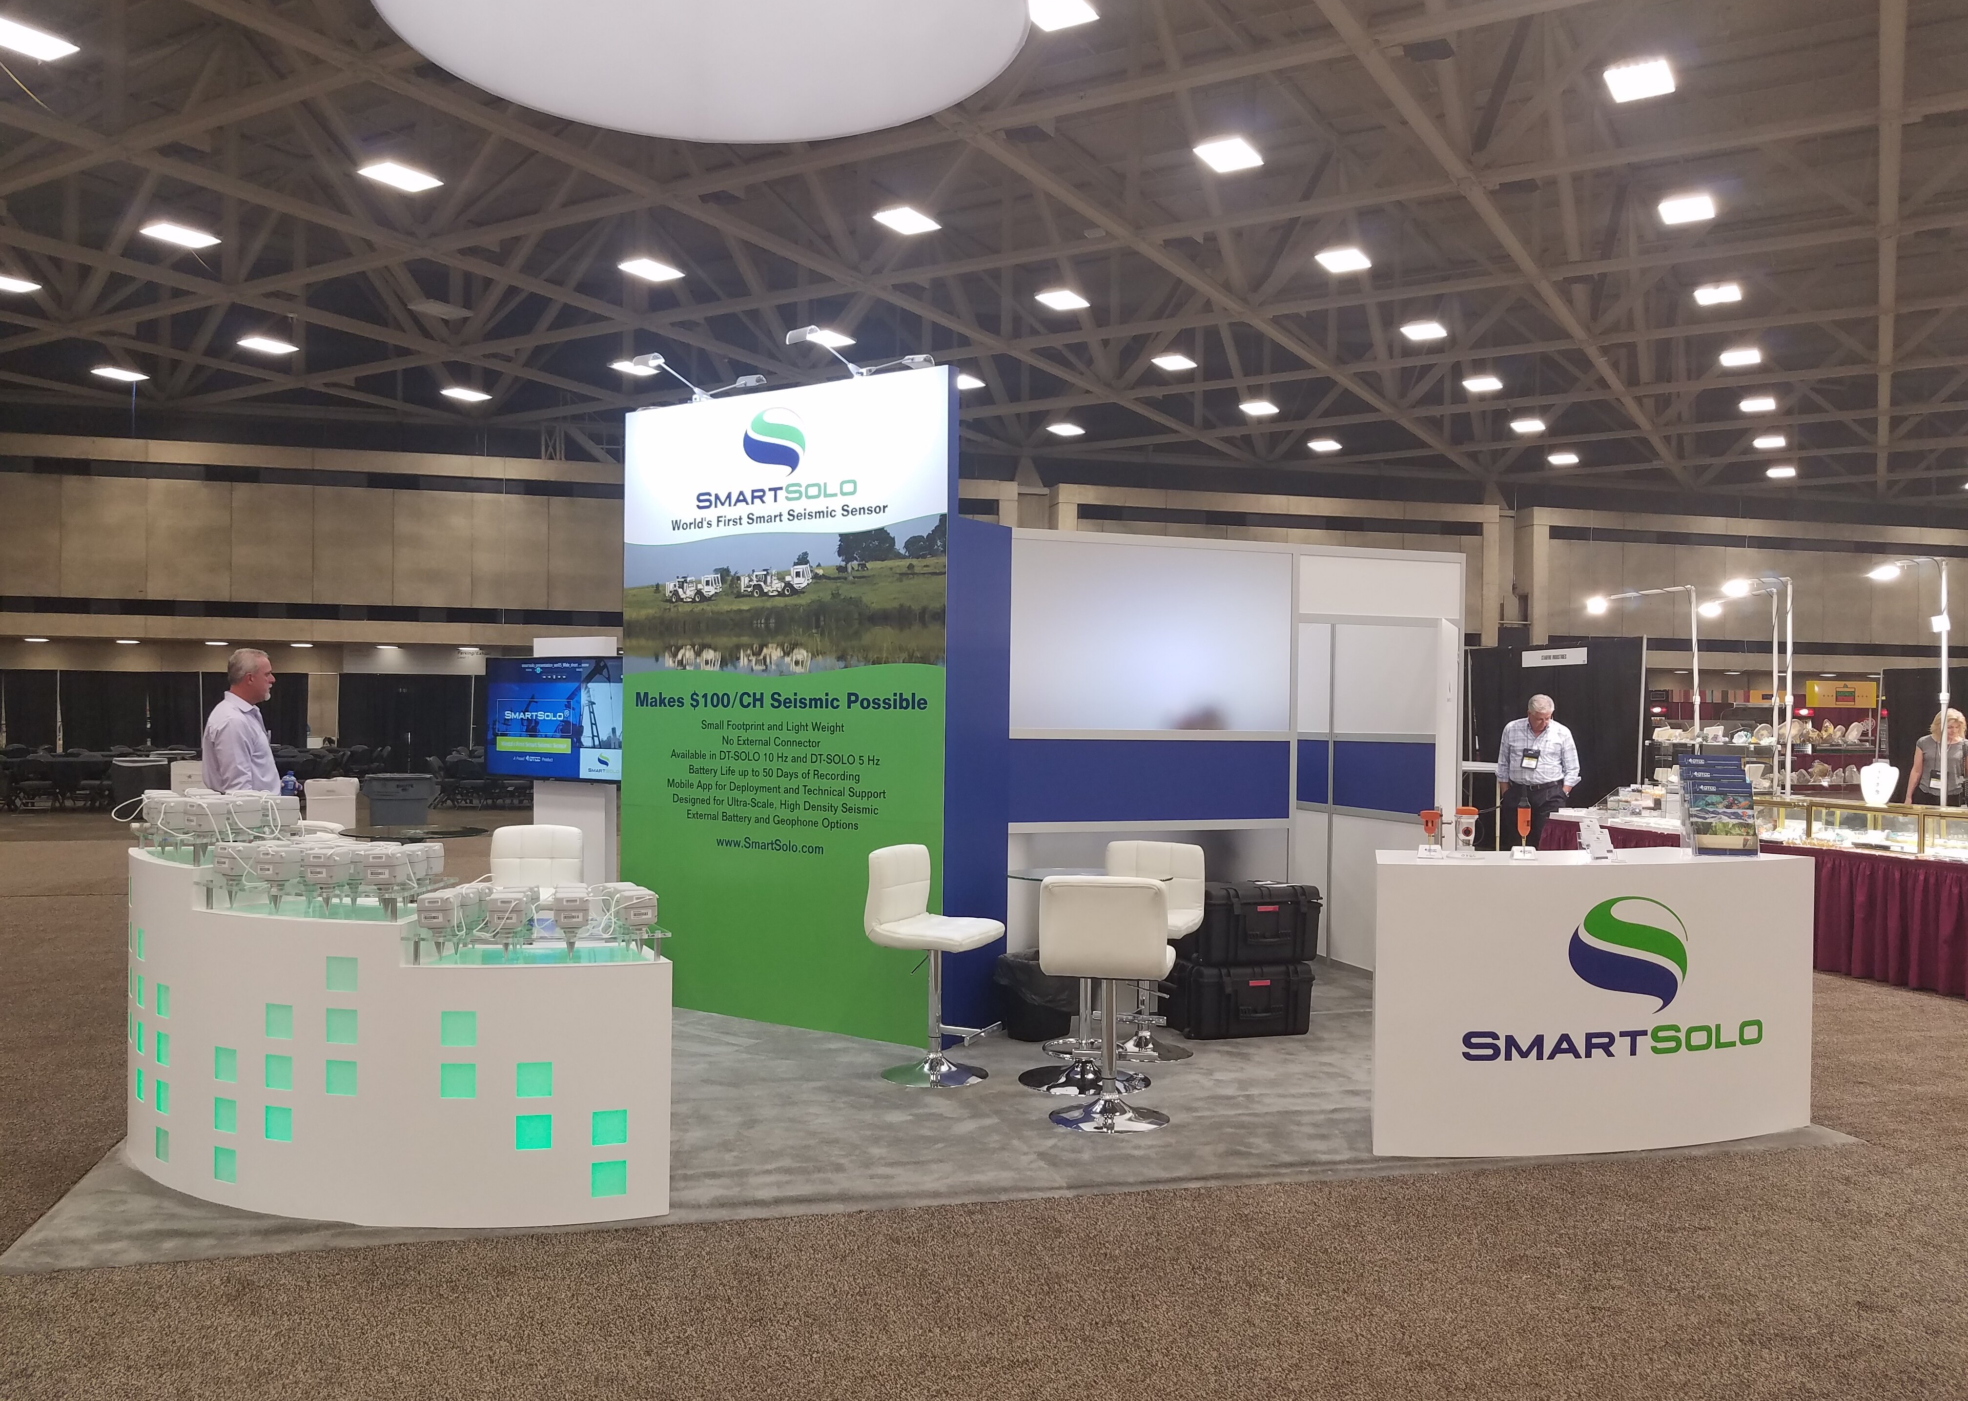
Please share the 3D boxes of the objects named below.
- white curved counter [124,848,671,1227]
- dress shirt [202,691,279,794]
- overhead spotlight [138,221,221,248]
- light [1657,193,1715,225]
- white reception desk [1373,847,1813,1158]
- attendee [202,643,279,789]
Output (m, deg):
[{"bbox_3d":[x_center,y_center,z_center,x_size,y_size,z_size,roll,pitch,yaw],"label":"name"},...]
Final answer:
[{"bbox_3d":[-1.991,1.042,4.796,2.157,1.025,0.731,1,0,18],"label":"white curved counter"},{"bbox_3d":[-3.466,0.208,6.900,0.370,0.510,0.520,1,0,-24],"label":"dress shirt"},{"bbox_3d":[-16.076,-9.376,29.592,0.780,0.120,1.200,1,0,31],"label":"overhead spotlight"},{"bbox_3d":[12.670,-8.867,26.635,0.800,0.130,1.200,0,0,31],"label":"light"},{"bbox_3d":[2.193,1.086,5.508,1.800,1.000,0.580,1,0,-14],"label":"white reception desk"},{"bbox_3d":[-3.328,0.662,6.595,0.360,1.778,0.500,1,0,-19],"label":"attendee"}]

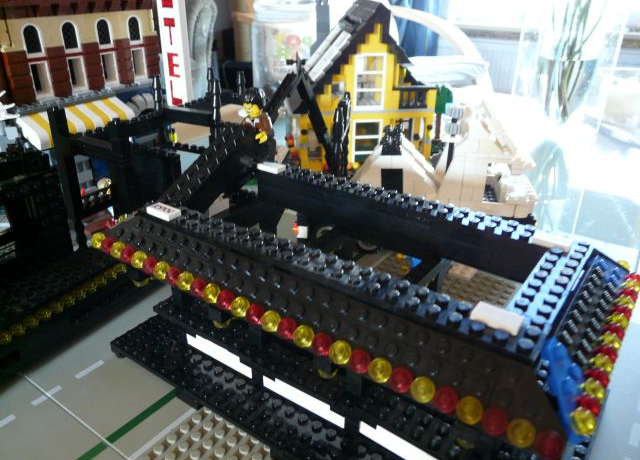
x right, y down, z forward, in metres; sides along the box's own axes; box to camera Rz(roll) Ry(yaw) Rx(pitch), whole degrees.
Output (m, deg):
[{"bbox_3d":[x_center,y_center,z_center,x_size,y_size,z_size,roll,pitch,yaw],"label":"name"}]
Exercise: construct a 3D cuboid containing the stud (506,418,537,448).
[{"bbox_3d":[0.059,0.060,0.152,0.008,0.005,0.008,18,66,31],"label":"stud"}]

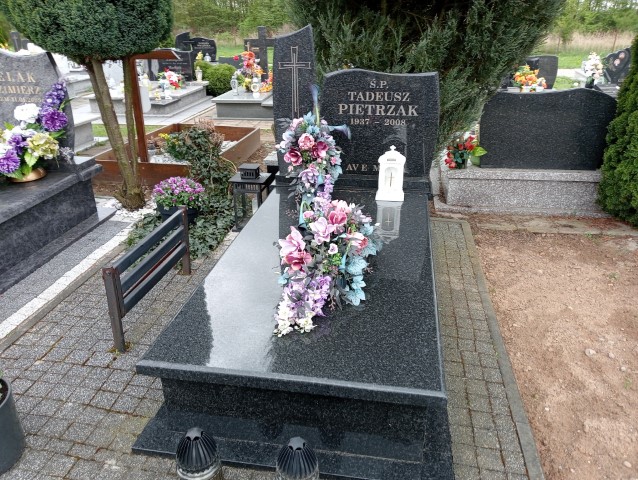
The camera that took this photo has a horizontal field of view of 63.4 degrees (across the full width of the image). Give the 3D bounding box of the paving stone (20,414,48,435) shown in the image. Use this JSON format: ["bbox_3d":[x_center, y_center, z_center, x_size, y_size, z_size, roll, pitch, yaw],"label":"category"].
[{"bbox_3d":[-1.159,0.774,2.104,0.100,0.060,0.100,5,24,8],"label":"paving stone"}]

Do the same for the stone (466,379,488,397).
[{"bbox_3d":[0.724,0.704,2.385,0.100,0.060,0.100,5,24,8],"label":"stone"}]

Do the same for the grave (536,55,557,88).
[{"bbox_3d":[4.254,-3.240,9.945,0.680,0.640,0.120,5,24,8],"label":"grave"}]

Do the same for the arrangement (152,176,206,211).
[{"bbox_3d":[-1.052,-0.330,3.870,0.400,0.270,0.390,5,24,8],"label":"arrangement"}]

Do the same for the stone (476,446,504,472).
[{"bbox_3d":[0.603,0.799,1.828,0.084,0.060,0.095,4,23,8],"label":"stone"}]

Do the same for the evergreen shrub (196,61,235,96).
[{"bbox_3d":[-1.984,-3.116,10.000,0.760,0.640,0.740,5,24,8],"label":"evergreen shrub"}]

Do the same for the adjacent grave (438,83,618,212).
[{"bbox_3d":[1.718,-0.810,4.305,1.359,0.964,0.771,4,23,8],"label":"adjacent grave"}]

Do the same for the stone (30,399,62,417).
[{"bbox_3d":[-1.143,0.736,2.190,0.100,0.060,0.100,5,24,8],"label":"stone"}]

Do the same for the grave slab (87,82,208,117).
[{"bbox_3d":[-2.729,-2.421,8.789,1.298,0.274,2.333,3,23,5],"label":"grave slab"}]

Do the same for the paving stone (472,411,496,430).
[{"bbox_3d":[0.693,0.787,2.199,0.100,0.060,0.100,5,24,8],"label":"paving stone"}]

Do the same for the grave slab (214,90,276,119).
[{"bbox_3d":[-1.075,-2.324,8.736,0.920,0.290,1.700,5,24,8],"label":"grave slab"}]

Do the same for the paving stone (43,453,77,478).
[{"bbox_3d":[-0.898,0.806,1.796,0.094,0.060,0.088,5,23,10],"label":"paving stone"}]

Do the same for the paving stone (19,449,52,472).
[{"bbox_3d":[-0.992,0.799,1.813,0.092,0.060,0.090,5,23,10],"label":"paving stone"}]

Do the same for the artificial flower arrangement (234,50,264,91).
[{"bbox_3d":[-1.129,-2.789,8.604,0.436,0.619,0.345,4,23,8],"label":"artificial flower arrangement"}]

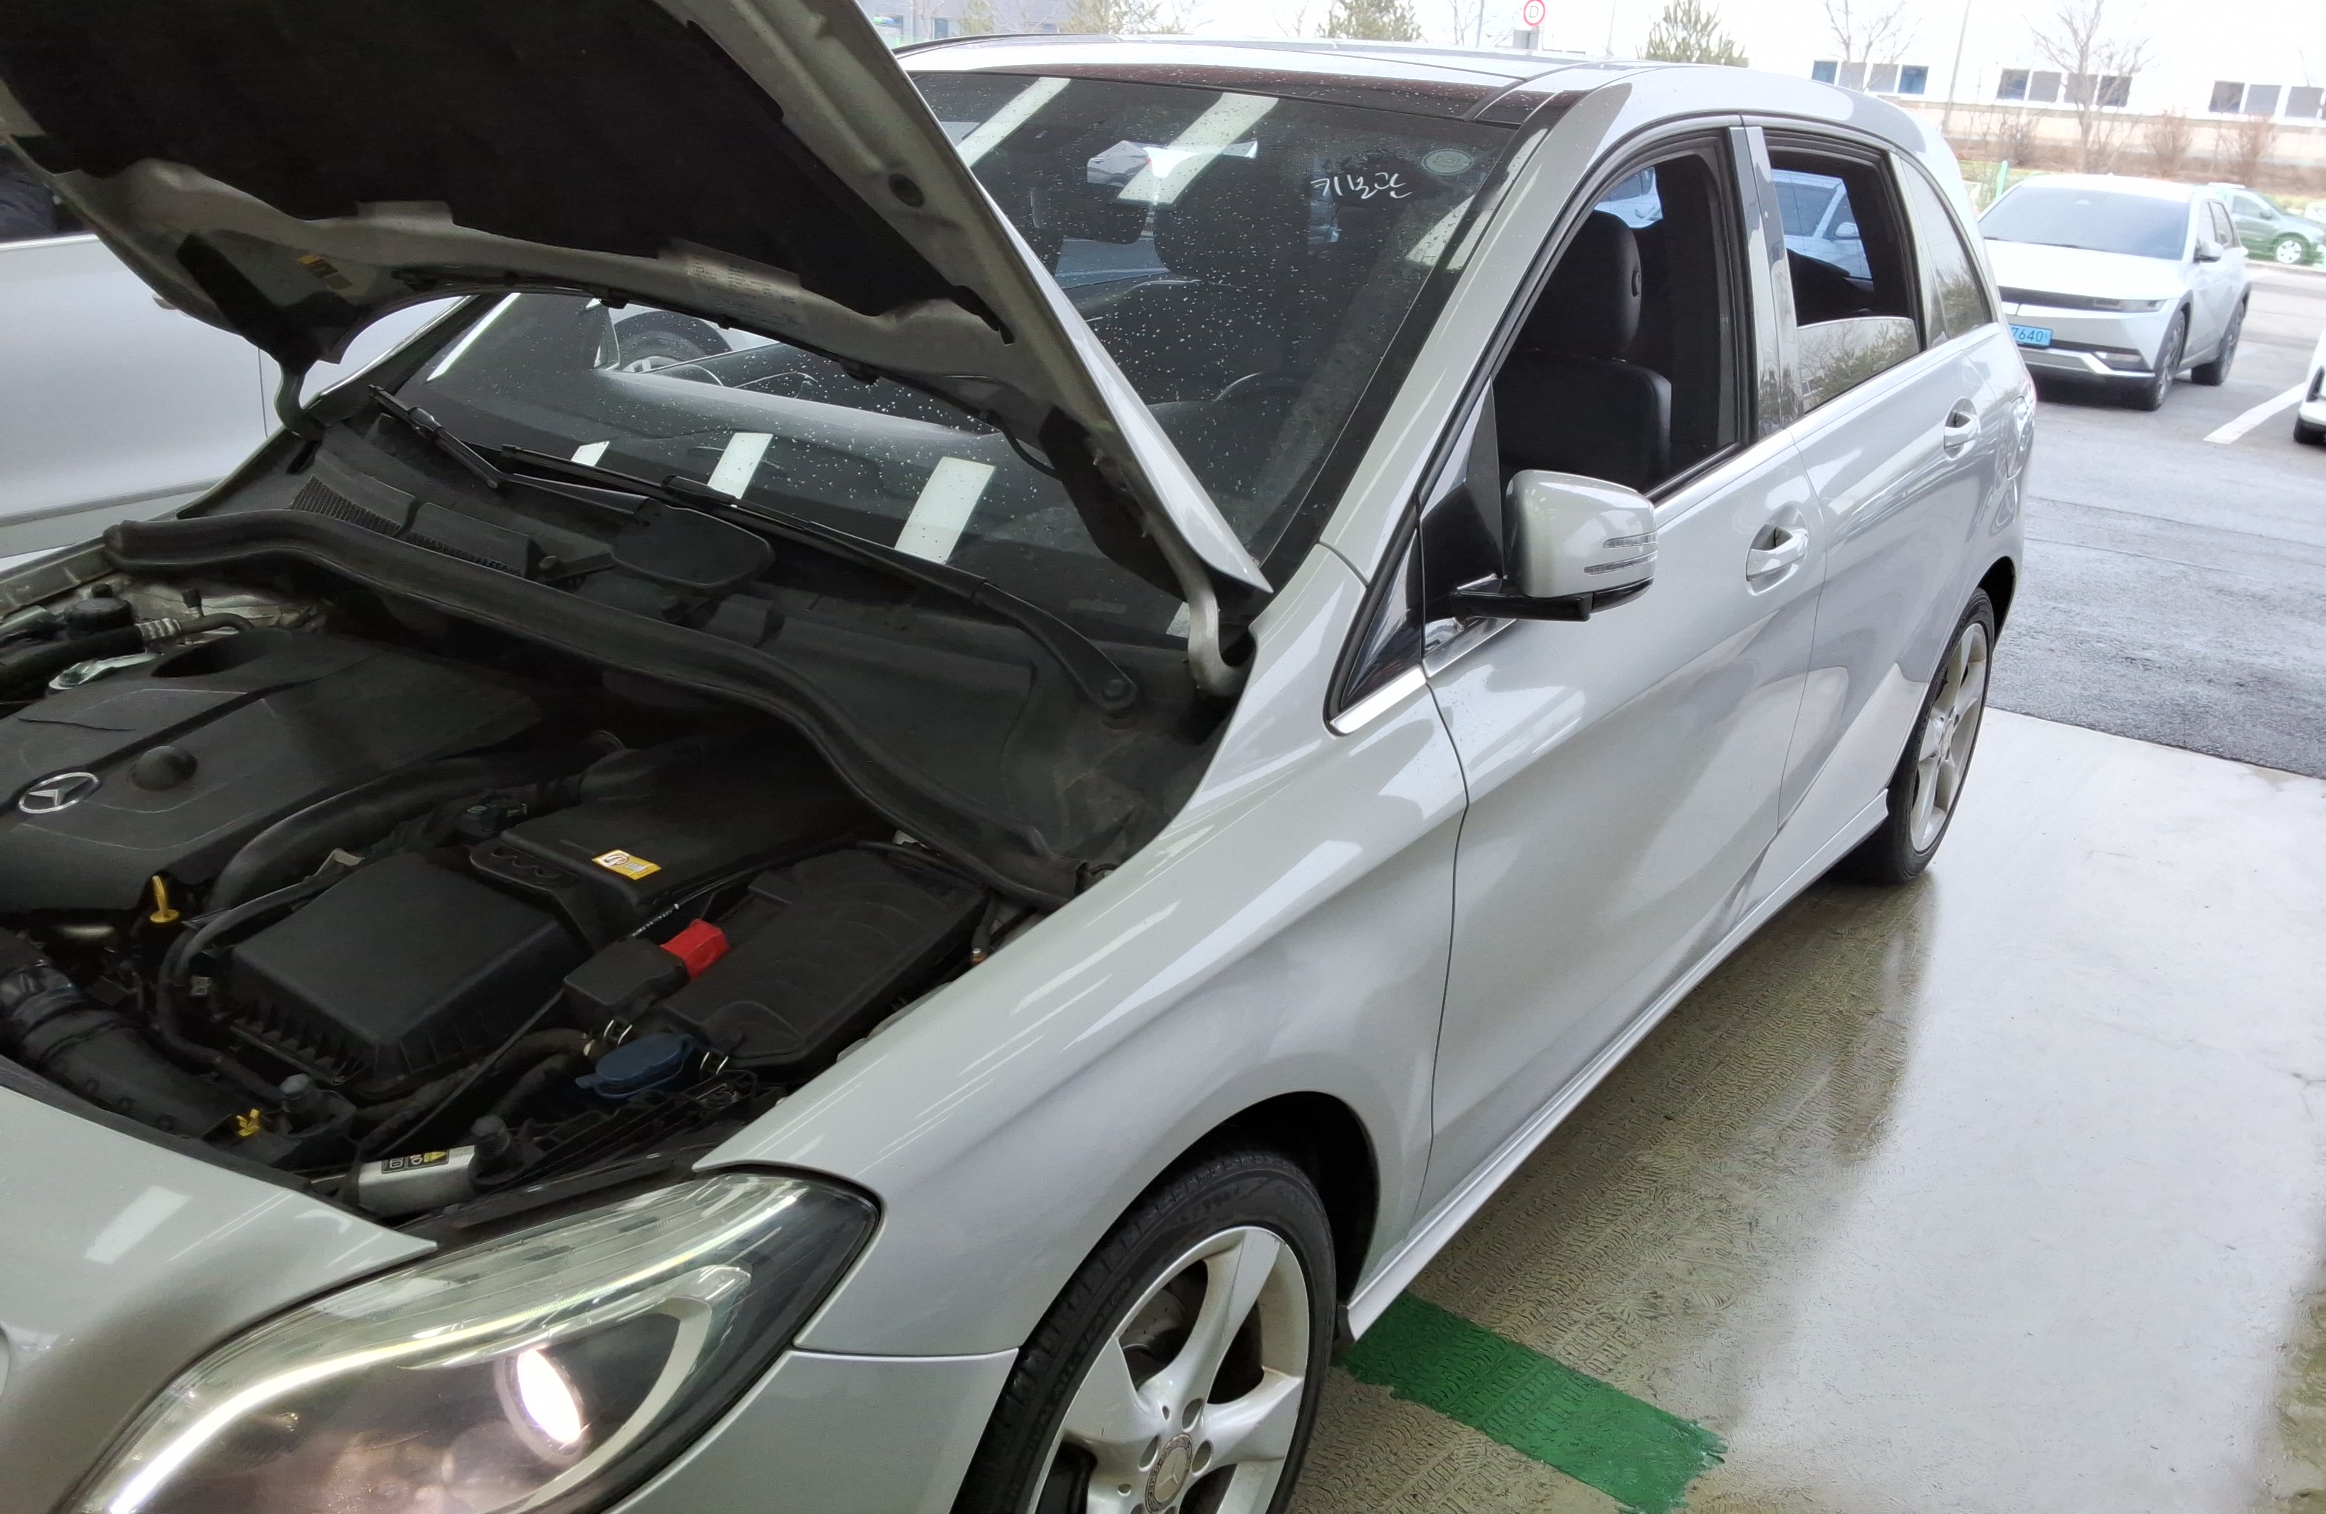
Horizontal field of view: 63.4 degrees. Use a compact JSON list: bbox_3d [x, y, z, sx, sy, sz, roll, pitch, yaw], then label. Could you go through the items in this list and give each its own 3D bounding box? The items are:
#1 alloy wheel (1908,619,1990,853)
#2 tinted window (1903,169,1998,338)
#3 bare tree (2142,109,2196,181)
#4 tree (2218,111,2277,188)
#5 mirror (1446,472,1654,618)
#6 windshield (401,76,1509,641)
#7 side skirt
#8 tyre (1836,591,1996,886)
[{"bbox_3d":[1.543,-0.058,3.913,0.190,0.475,0.475,16,25,33],"label":"alloy wheel"},{"bbox_3d":[1.501,-0.949,3.568,0.080,0.350,0.600,-9,10,34],"label":"tinted window"},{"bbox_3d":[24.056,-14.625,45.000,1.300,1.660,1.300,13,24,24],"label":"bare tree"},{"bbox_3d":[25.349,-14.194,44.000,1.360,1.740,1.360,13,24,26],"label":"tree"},{"bbox_3d":[0.389,-0.228,1.931,0.230,0.170,0.175,16,25,33],"label":"mirror"},{"bbox_3d":[-0.272,-0.619,2.447,1.430,0.170,1.000,16,58,33],"label":"windshield"},{"bbox_3d":[0.791,0.355,2.922,0.100,0.105,2.020,16,25,33],"label":"side skirt"},{"bbox_3d":[1.532,-0.062,3.921,0.225,0.634,0.634,16,25,33],"label":"tyre"}]

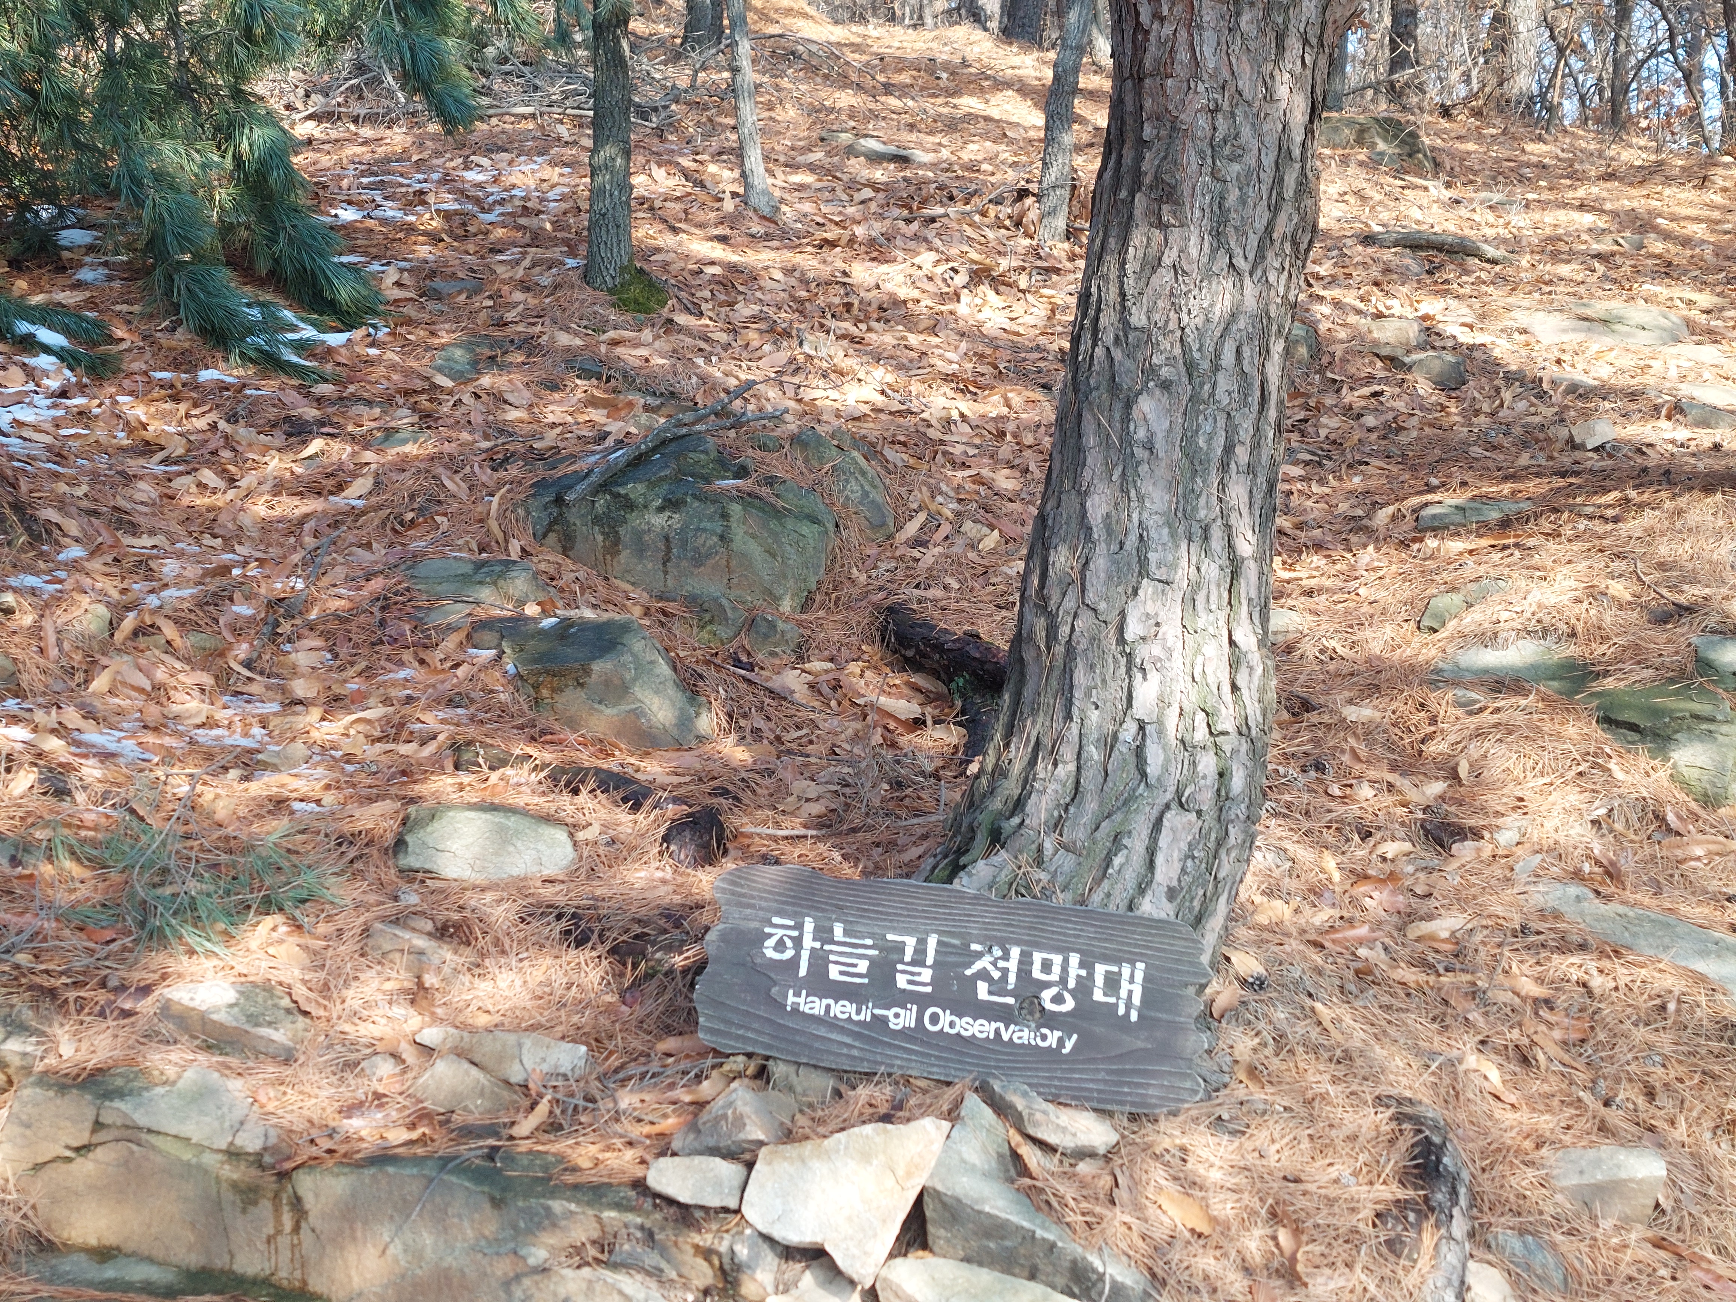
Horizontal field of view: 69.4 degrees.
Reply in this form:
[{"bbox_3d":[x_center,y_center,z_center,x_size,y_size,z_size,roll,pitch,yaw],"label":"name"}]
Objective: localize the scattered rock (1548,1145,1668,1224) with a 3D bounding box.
[{"bbox_3d":[1.031,0.745,1.752,0.130,0.060,0.090,3,15,6],"label":"scattered rock"}]

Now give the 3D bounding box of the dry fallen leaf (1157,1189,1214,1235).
[{"bbox_3d":[0.482,0.852,1.905,0.090,0.015,0.047,24,41,31],"label":"dry fallen leaf"}]

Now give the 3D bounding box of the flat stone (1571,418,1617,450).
[{"bbox_3d":[2.610,-0.783,4.508,0.130,0.100,0.090,3,15,8],"label":"flat stone"}]

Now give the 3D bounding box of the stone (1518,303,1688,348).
[{"bbox_3d":[3.052,-1.350,5.200,0.660,0.100,0.380,11,31,20],"label":"stone"}]

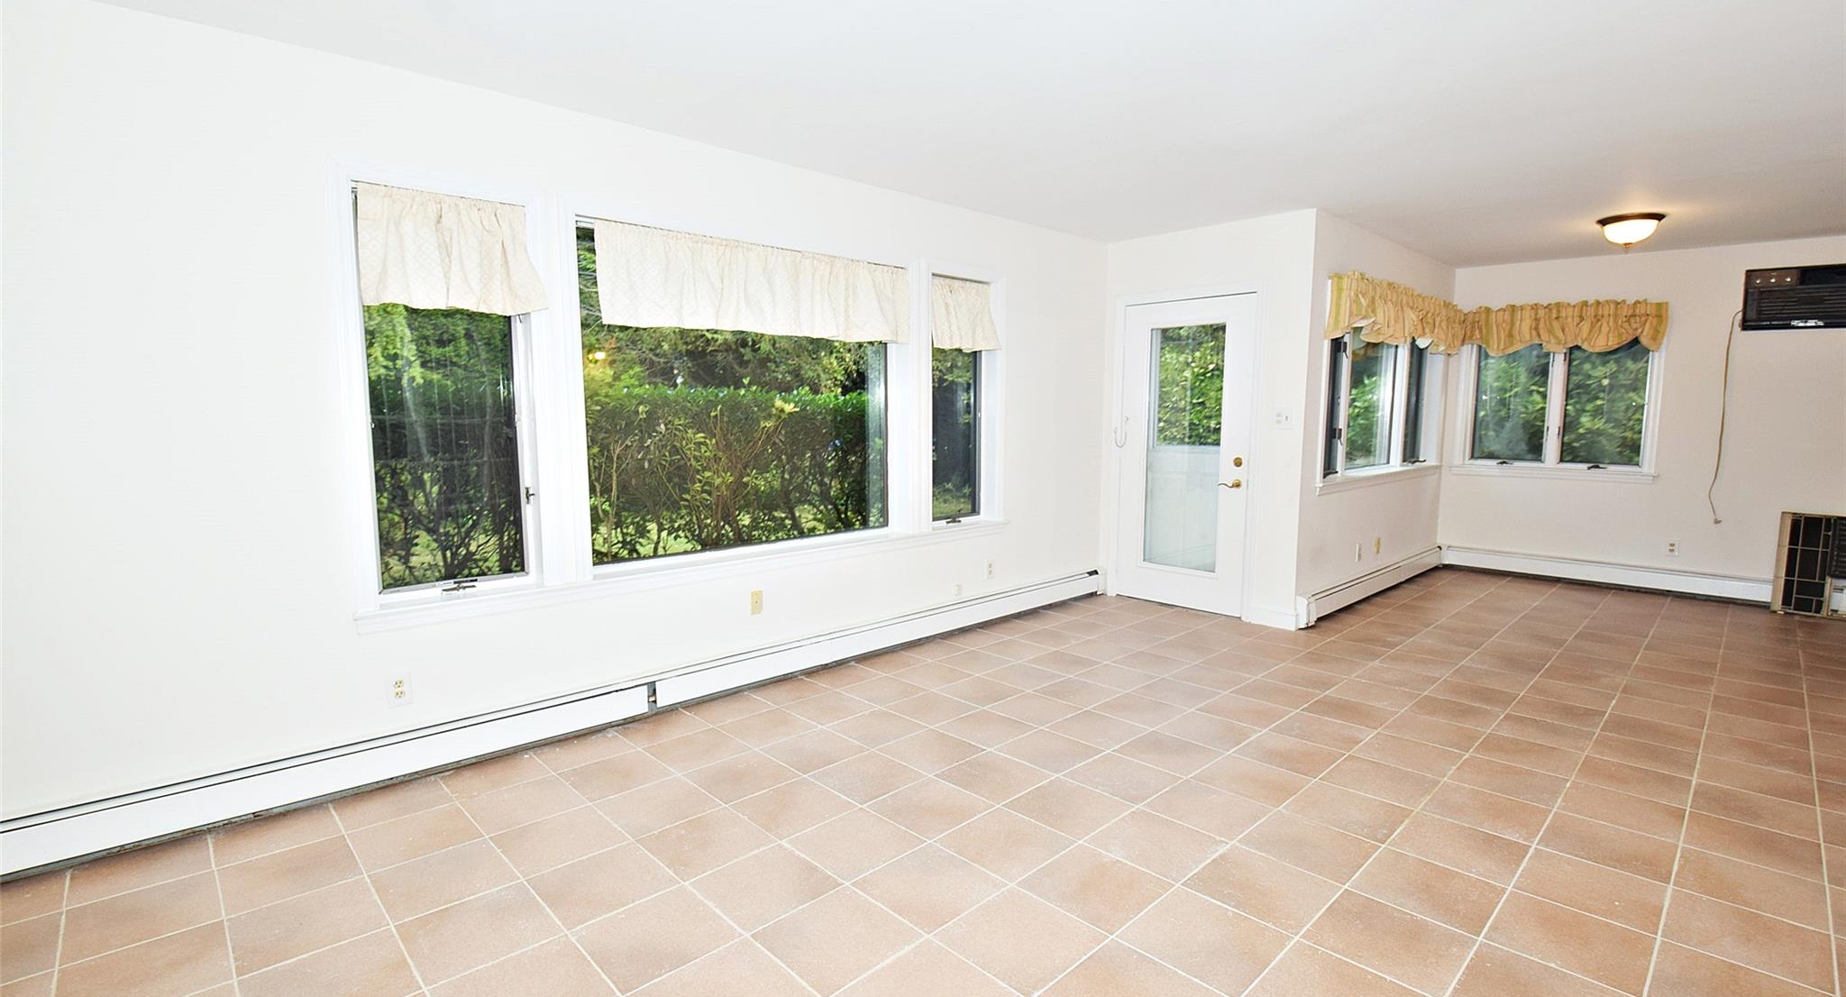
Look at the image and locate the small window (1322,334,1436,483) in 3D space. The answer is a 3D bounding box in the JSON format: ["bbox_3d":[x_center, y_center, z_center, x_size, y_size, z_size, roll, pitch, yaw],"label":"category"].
[{"bbox_3d":[3.326,-0.729,5.479,2.550,1.220,0.120,-6,9,-42],"label":"small window"}]

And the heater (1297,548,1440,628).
[{"bbox_3d":[3.320,0.583,5.536,2.809,0.200,0.070,-6,9,-42],"label":"heater"}]

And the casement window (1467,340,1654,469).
[{"bbox_3d":[4.900,-0.783,5.948,1.120,1.100,0.100,5,8,40],"label":"casement window"}]

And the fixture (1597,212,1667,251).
[{"bbox_3d":[4.220,-1.584,4.596,0.315,0.180,0.315,6,9,41],"label":"fixture"}]

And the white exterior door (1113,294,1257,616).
[{"bbox_3d":[1.718,-0.283,5.095,0.883,2.020,0.060,6,9,43],"label":"white exterior door"}]

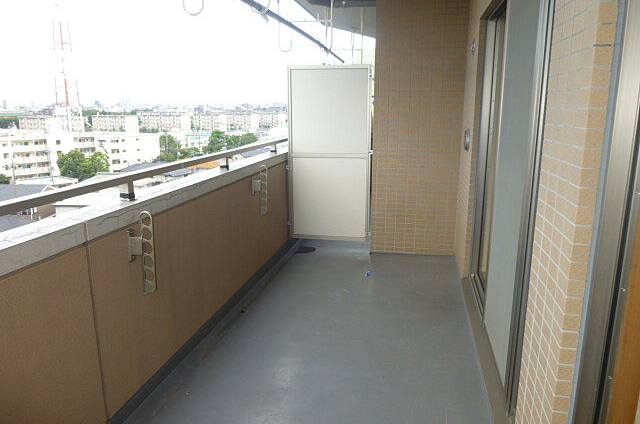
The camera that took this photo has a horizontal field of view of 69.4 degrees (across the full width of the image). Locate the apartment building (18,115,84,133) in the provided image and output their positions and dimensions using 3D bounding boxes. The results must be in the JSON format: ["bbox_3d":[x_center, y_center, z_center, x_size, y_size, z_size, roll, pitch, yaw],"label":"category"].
[{"bbox_3d":[-149.782,-45.034,256.003,34.000,14.000,13.000,5,14,23],"label":"apartment building"}]

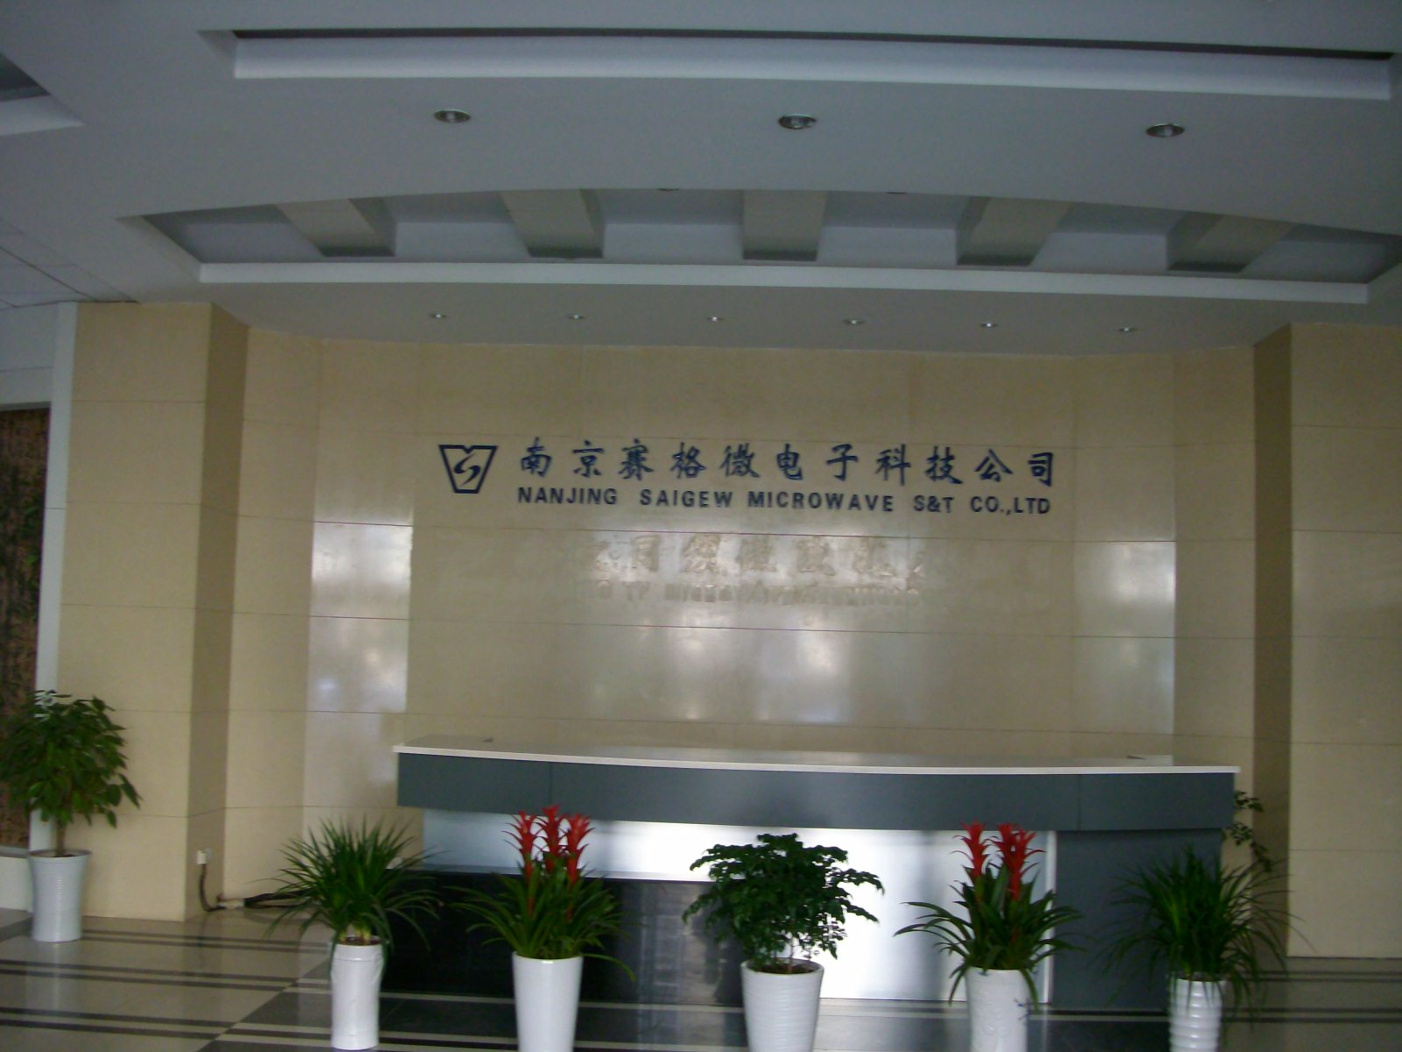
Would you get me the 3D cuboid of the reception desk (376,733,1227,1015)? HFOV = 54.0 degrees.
[{"bbox_3d":[0.526,1.666,6.598,4.000,1.140,1.220,1,-5,1],"label":"reception desk"}]

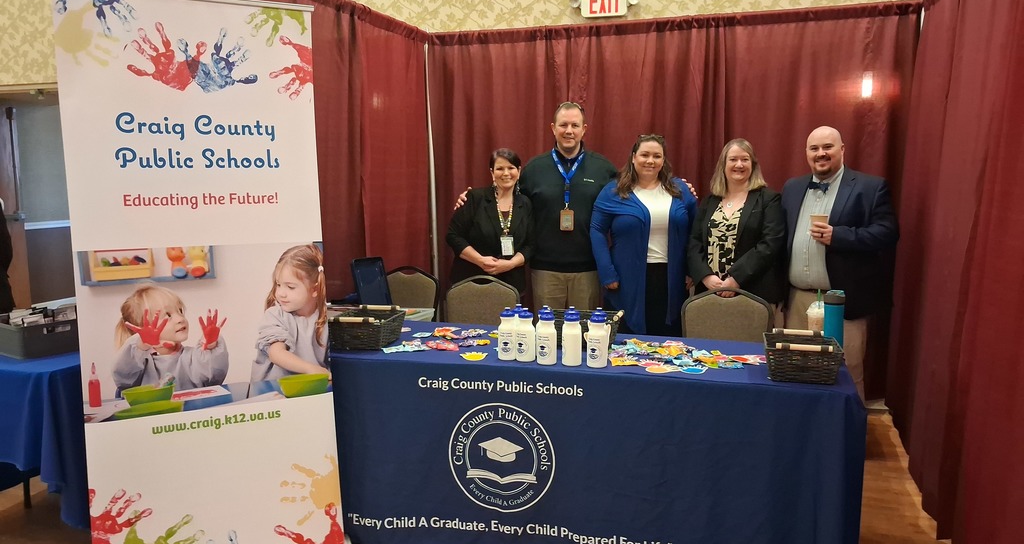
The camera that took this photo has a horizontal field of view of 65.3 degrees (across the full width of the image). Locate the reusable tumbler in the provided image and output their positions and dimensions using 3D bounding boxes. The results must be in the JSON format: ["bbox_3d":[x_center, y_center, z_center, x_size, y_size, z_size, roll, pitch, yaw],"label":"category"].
[{"bbox_3d":[1.213,0.209,3.000,0.075,0.254,0.075,2,7,22],"label":"reusable tumbler"}]

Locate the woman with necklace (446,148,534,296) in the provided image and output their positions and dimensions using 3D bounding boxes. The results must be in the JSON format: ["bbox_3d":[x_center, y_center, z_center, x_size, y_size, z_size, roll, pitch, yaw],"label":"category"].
[{"bbox_3d":[-0.118,0.121,4.535,0.480,1.605,0.330,-1,7,-7],"label":"woman with necklace"}]

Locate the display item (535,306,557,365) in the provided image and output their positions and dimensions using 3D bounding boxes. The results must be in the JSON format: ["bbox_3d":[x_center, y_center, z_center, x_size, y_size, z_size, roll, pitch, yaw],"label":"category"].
[{"bbox_3d":[0.134,0.251,3.053,0.074,0.200,0.074,2,7,17],"label":"display item"}]

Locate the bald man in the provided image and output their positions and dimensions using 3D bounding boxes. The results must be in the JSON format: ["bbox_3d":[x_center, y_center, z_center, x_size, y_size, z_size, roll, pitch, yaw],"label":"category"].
[{"bbox_3d":[1.676,0.109,4.113,0.580,1.686,0.390,5,9,37],"label":"bald man"}]

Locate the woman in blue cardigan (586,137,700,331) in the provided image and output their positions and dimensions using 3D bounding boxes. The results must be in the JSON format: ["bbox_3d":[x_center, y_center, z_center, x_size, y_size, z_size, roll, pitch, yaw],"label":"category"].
[{"bbox_3d":[0.688,0.119,4.229,0.550,1.670,0.370,-1,7,-3],"label":"woman in blue cardigan"}]

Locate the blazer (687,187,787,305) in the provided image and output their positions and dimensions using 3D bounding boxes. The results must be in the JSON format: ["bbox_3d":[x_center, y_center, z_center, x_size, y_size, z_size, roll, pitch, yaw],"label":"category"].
[{"bbox_3d":[1.139,-0.126,4.037,0.480,0.618,0.320,2,7,18],"label":"blazer"}]

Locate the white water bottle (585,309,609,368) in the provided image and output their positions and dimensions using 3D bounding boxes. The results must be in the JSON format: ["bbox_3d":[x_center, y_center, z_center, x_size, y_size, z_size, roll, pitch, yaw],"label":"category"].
[{"bbox_3d":[0.317,0.248,2.941,0.074,0.200,0.074,3,8,26],"label":"white water bottle"}]

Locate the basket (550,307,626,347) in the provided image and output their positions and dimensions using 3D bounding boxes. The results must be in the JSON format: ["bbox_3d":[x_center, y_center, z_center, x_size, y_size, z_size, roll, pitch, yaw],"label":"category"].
[{"bbox_3d":[0.297,0.236,3.324,0.299,0.134,0.245,1,7,12],"label":"basket"}]

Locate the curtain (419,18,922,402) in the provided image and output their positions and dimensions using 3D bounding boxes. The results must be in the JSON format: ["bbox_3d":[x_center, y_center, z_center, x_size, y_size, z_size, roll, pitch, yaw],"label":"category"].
[{"bbox_3d":[0.890,-0.370,5.159,3.020,2.400,0.120,2,7,17],"label":"curtain"}]

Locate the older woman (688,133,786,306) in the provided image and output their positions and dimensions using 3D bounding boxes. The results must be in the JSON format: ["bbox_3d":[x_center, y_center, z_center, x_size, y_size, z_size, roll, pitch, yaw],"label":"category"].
[{"bbox_3d":[1.141,0.152,4.070,0.480,1.635,0.350,2,7,18],"label":"older woman"}]

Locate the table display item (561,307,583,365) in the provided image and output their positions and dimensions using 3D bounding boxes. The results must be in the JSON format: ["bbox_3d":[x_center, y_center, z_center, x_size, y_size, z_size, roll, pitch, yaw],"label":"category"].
[{"bbox_3d":[0.228,0.252,3.034,0.074,0.200,0.074,2,7,17],"label":"table display item"}]

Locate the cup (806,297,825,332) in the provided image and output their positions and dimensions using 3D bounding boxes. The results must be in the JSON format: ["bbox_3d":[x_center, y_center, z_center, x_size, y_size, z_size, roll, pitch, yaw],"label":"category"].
[{"bbox_3d":[1.193,0.217,3.092,0.098,0.215,0.098,2,7,21],"label":"cup"}]

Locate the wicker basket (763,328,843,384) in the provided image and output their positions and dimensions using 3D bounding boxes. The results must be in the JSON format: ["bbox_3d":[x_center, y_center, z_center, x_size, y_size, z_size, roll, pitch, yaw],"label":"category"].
[{"bbox_3d":[1.009,0.296,2.786,0.245,0.134,0.294,2,7,15],"label":"wicker basket"}]

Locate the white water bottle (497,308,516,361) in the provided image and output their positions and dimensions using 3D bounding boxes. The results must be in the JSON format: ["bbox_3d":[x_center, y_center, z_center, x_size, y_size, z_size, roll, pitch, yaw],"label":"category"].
[{"bbox_3d":[-0.018,0.233,3.075,0.074,0.200,0.074,0,7,5],"label":"white water bottle"}]

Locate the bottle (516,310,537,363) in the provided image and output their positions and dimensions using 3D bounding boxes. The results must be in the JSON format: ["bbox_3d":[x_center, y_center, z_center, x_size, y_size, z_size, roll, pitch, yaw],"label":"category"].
[{"bbox_3d":[0.052,0.245,3.104,0.074,0.200,0.074,2,7,17],"label":"bottle"}]

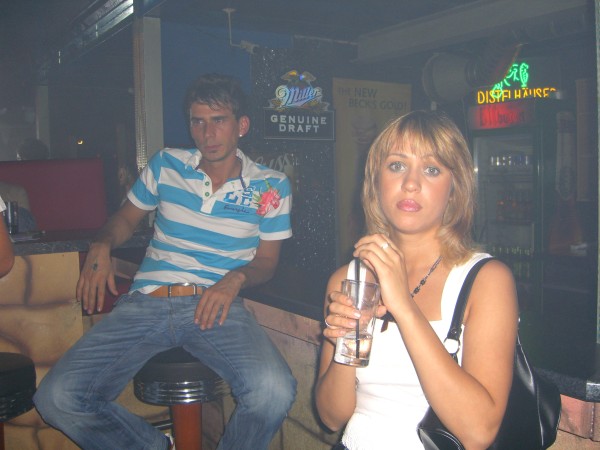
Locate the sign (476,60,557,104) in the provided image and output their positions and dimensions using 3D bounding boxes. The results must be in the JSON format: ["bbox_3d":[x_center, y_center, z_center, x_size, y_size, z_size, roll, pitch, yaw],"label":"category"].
[{"bbox_3d":[1.552,-1.015,4.700,0.570,0.300,0.070,0,4,14],"label":"sign"}]

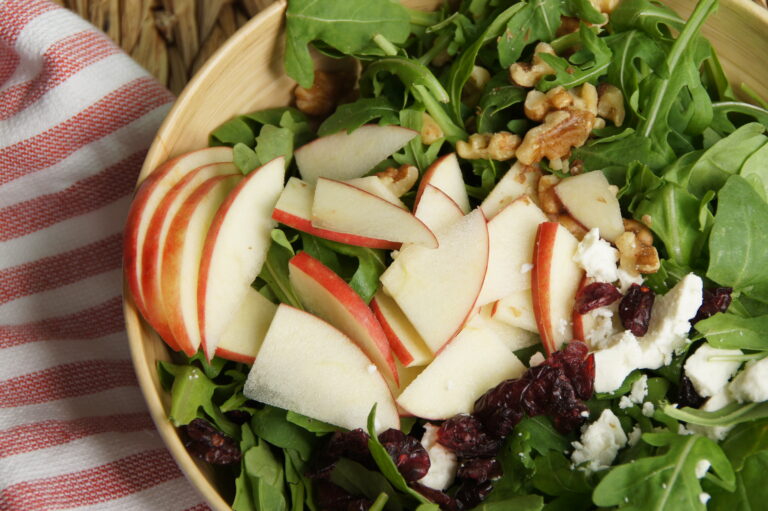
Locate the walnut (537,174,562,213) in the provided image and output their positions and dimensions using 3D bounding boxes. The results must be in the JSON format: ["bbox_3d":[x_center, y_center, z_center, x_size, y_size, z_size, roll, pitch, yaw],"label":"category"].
[{"bbox_3d":[0.058,-0.021,1.085,0.016,0.011,0.018,0,62,0],"label":"walnut"}]

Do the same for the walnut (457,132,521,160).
[{"bbox_3d":[0.036,-0.037,1.098,0.021,0.010,0.011,-3,62,-1],"label":"walnut"}]

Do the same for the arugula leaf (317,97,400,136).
[{"bbox_3d":[-0.009,-0.048,1.109,0.031,0.010,0.019,-13,63,-7],"label":"arugula leaf"}]

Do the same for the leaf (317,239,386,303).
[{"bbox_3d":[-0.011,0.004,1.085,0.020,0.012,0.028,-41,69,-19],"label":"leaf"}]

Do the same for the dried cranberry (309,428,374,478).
[{"bbox_3d":[-0.013,0.061,0.980,0.019,0.010,0.014,-15,62,-11],"label":"dried cranberry"}]

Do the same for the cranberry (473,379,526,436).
[{"bbox_3d":[0.038,0.050,1.047,0.020,0.011,0.014,-37,68,-18],"label":"cranberry"}]

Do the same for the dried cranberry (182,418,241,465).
[{"bbox_3d":[-0.057,0.061,1.057,0.020,0.009,0.012,27,65,14],"label":"dried cranberry"}]

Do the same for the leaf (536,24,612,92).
[{"bbox_3d":[0.062,-0.064,1.047,0.025,0.008,0.017,-20,63,-14],"label":"leaf"}]

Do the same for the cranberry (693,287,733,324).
[{"bbox_3d":[0.103,0.016,1.008,0.013,0.009,0.011,-30,66,-18],"label":"cranberry"}]

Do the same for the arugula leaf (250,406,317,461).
[{"bbox_3d":[-0.033,0.058,1.058,0.024,0.011,0.018,27,65,14],"label":"arugula leaf"}]

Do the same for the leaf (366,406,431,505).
[{"bbox_3d":[0.004,0.061,0.973,0.010,0.009,0.036,-21,63,-14],"label":"leaf"}]

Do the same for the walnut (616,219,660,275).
[{"bbox_3d":[0.080,-0.003,1.013,0.014,0.011,0.018,-14,62,-11],"label":"walnut"}]

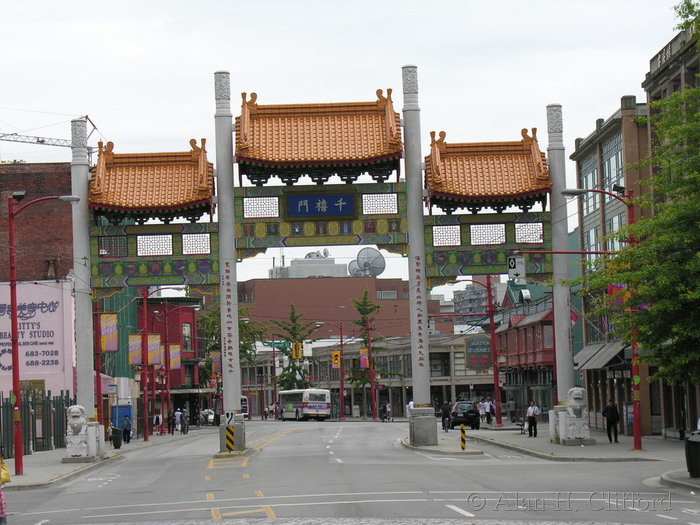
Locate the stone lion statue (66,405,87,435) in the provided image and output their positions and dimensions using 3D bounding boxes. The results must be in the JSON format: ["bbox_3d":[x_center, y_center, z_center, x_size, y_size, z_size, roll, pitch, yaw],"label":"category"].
[{"bbox_3d":[-10.690,6.176,74.300,0.820,1.170,1.050,-2,-4,0],"label":"stone lion statue"}]

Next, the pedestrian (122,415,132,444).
[{"bbox_3d":[-12.450,9.329,106.052,0.580,1.600,0.400,-2,-4,9],"label":"pedestrian"}]

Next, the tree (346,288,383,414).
[{"bbox_3d":[1.614,9.027,186.000,4.000,12.570,4.000,-2,-4,0],"label":"tree"}]

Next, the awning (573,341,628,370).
[{"bbox_3d":[12.233,4.755,95.868,1.460,1.400,16.800,-2,-4,0],"label":"awning"}]

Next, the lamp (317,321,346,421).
[{"bbox_3d":[-1.818,10.135,177.299,2.550,9.150,0.500,-2,-4,0],"label":"lamp"}]

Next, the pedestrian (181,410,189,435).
[{"bbox_3d":[-11.039,10.633,126.755,0.550,1.680,0.380,0,-4,-20],"label":"pedestrian"}]

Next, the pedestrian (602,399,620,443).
[{"bbox_3d":[10.357,6.273,75.000,0.620,1.700,0.400,-2,-4,0],"label":"pedestrian"}]

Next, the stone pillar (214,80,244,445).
[{"bbox_3d":[-4.994,-0.051,78.000,1.050,15.570,1.250,-2,-4,0],"label":"stone pillar"}]

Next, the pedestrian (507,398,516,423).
[{"bbox_3d":[10.994,10.067,129.000,0.520,1.680,0.420,-2,-4,0],"label":"pedestrian"}]

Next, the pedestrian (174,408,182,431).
[{"bbox_3d":[-12.794,11.713,141.555,0.520,1.680,0.380,-2,-4,0],"label":"pedestrian"}]

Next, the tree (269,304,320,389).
[{"bbox_3d":[-5.555,10.126,192.000,5.300,11.770,5.000,-2,-4,0],"label":"tree"}]

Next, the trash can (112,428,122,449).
[{"bbox_3d":[-11.490,8.689,93.833,0.520,1.020,0.520,-2,-4,0],"label":"trash can"}]

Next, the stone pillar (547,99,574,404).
[{"bbox_3d":[8.848,-0.390,79.911,0.750,12.565,0.750,-2,-4,0],"label":"stone pillar"}]

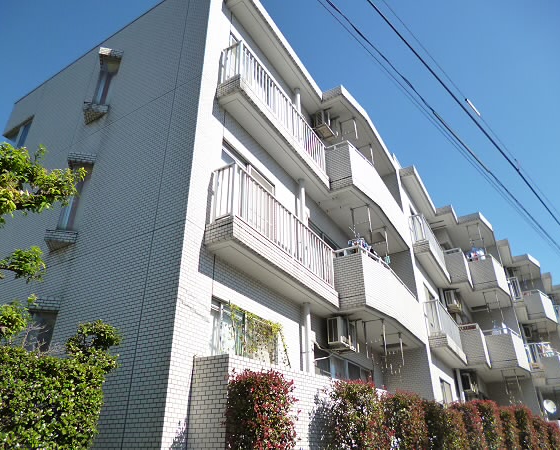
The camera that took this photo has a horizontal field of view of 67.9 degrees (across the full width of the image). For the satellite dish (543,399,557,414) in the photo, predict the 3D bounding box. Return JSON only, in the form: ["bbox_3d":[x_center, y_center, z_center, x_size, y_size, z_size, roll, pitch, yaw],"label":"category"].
[{"bbox_3d":[10.067,6.769,15.522,0.480,0.500,0.220,3,-41,-7],"label":"satellite dish"}]

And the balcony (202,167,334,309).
[{"bbox_3d":[0.066,0.460,7.439,0.487,1.274,3.620,-17,-33,26],"label":"balcony"}]

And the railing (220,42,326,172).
[{"bbox_3d":[0.040,-2.171,8.857,0.430,0.926,3.590,-17,-33,26],"label":"railing"}]

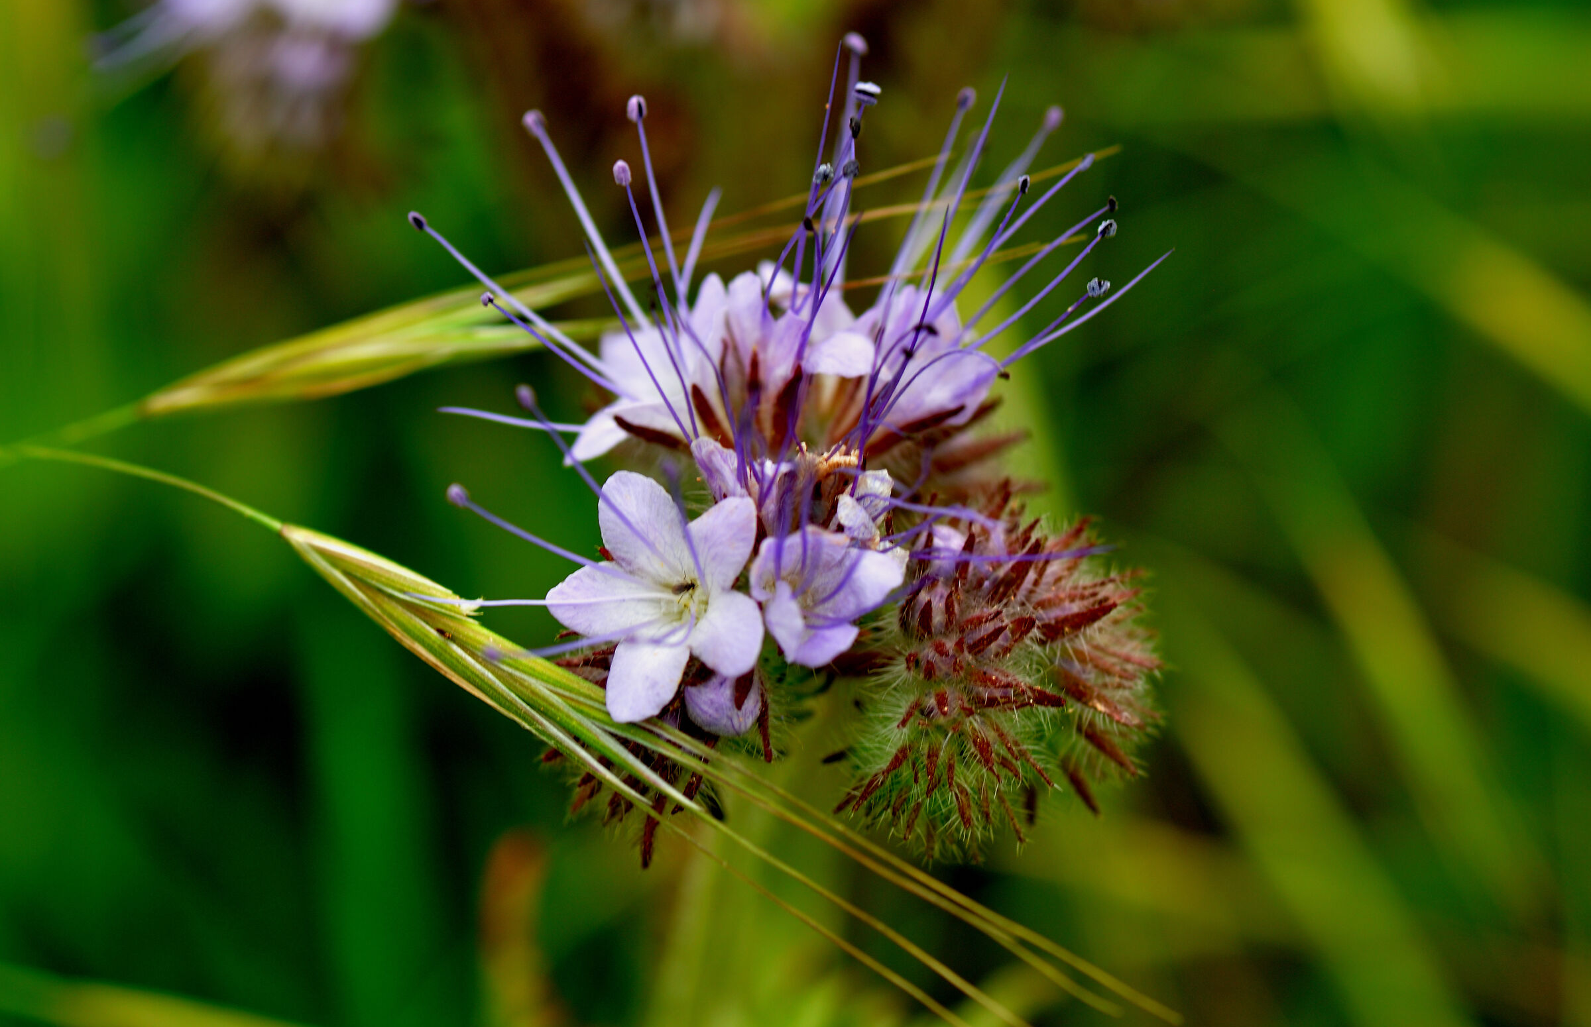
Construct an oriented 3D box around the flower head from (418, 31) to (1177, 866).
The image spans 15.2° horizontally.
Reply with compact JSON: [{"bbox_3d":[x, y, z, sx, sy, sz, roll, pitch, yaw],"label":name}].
[{"bbox_3d":[0.000,-0.003,0.302,0.037,0.040,0.035,3,20,9],"label":"flower head"}]

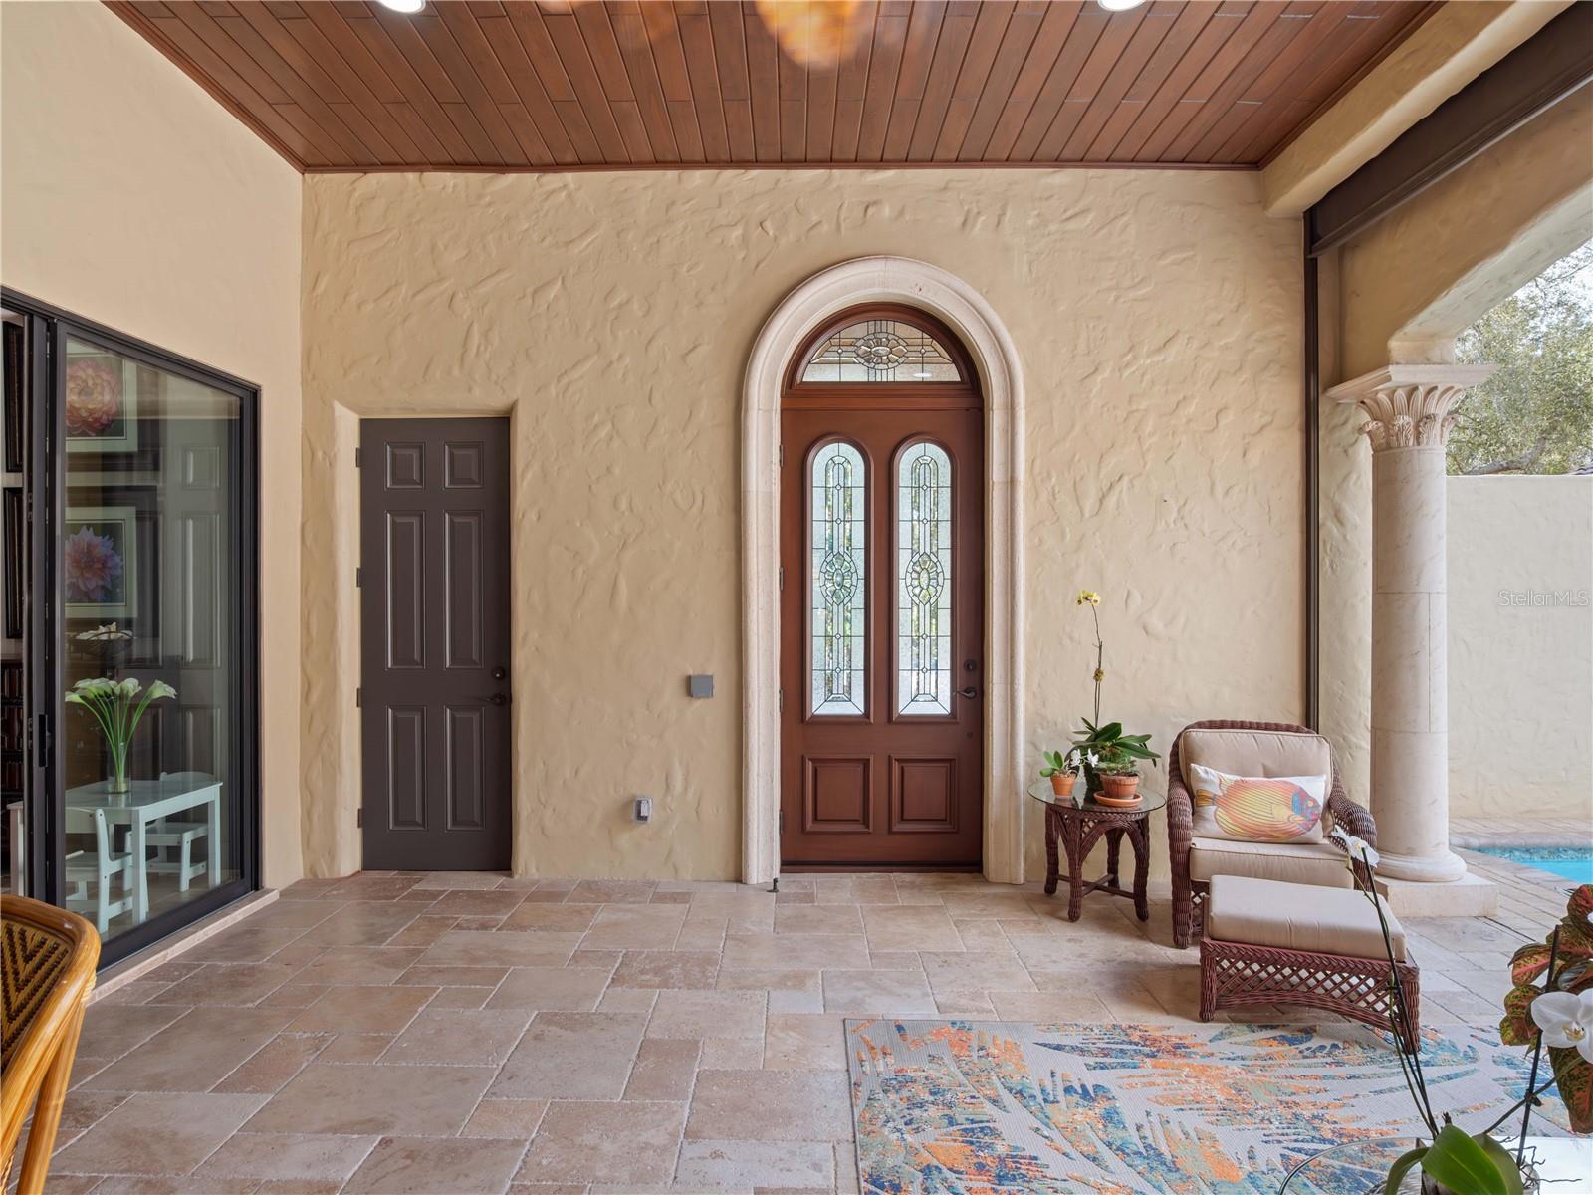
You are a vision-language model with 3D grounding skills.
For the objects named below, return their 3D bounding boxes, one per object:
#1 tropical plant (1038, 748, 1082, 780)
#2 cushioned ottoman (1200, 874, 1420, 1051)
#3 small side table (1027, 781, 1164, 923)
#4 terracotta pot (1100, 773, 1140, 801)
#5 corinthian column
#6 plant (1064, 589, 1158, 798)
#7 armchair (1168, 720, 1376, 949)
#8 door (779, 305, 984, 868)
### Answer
[{"bbox_3d":[1.258,0.793,4.390,0.200,0.150,0.160,0,0,0],"label":"tropical plant"},{"bbox_3d":[1.815,1.284,3.325,0.640,0.380,0.520,0,0,23],"label":"cushioned ottoman"},{"bbox_3d":[1.425,1.207,4.370,0.645,0.535,0.645,0,0,0],"label":"small side table"},{"bbox_3d":[1.500,0.872,4.260,0.185,0.120,0.185,0,0,0],"label":"terracotta pot"},{"bbox_3d":[2.990,0.122,4.500,0.480,2.400,0.500,0,0,0],"label":"corinthian column"},{"bbox_3d":[1.510,0.452,4.450,0.460,0.970,0.380,0,0,0],"label":"plant"},{"bbox_3d":[2.075,1.032,4.100,0.745,0.885,0.820,0,0,23],"label":"armchair"},{"bbox_3d":[0.457,-0.061,4.980,1.100,3.030,0.090,0,0,0],"label":"door"}]

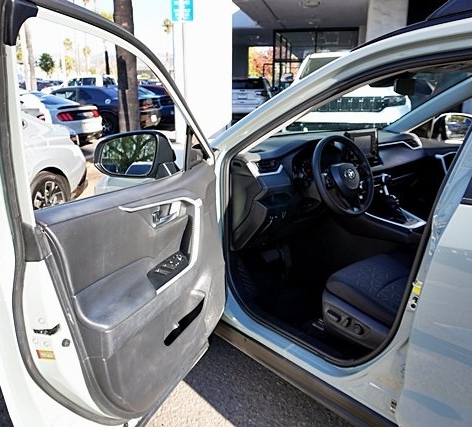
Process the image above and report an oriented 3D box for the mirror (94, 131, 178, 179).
[{"bbox_3d":[-0.408,-0.247,1.714,0.270,0.190,0.170,6,18,19],"label":"mirror"}]

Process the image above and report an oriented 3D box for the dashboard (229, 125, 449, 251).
[{"bbox_3d":[0.486,-0.229,2.424,1.470,0.480,0.570,-15,23,-40],"label":"dashboard"}]

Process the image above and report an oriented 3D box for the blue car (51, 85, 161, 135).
[{"bbox_3d":[-4.720,-3.066,12.866,5.000,1.460,1.920,4,18,14],"label":"blue car"}]

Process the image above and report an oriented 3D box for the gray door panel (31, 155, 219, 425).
[{"bbox_3d":[-0.232,0.253,1.533,0.170,0.760,0.950,8,19,24],"label":"gray door panel"}]

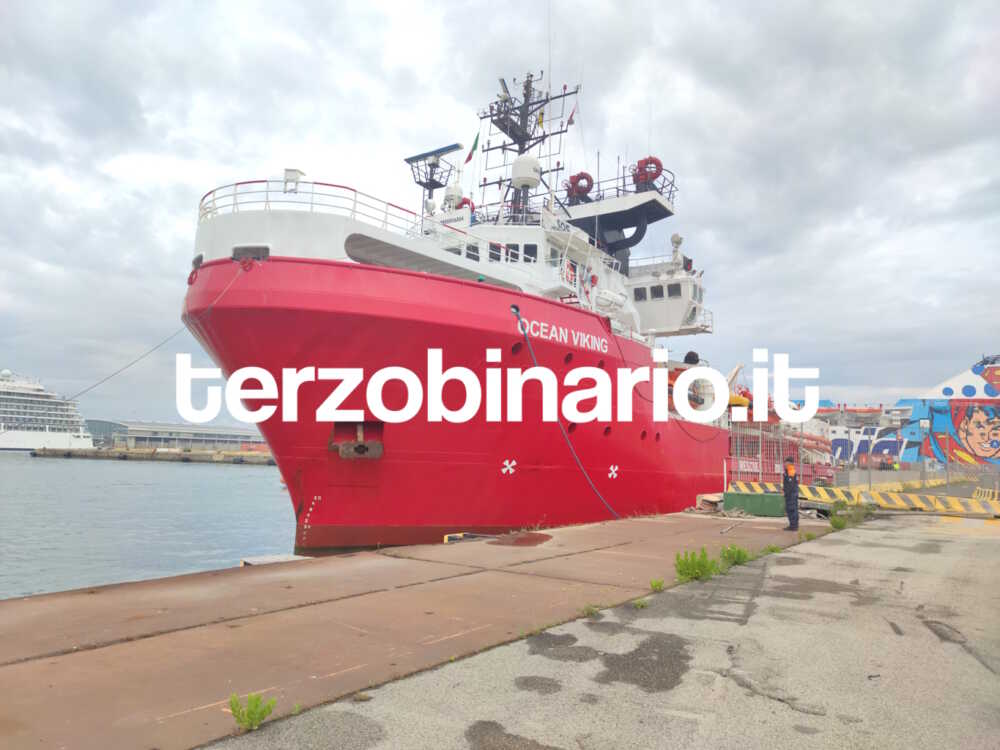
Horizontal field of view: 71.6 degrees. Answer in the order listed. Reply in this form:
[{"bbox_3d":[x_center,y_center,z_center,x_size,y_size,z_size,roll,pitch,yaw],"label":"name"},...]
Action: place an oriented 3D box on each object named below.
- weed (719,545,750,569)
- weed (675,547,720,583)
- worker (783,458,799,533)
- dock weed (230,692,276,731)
[{"bbox_3d":[3.843,2.941,11.323,0.400,0.300,0.460,-4,-8,38],"label":"weed"},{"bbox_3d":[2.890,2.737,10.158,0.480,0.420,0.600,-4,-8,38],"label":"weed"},{"bbox_3d":[7.147,2.904,17.060,0.360,1.740,0.480,-4,-8,37],"label":"worker"},{"bbox_3d":[-1.580,2.149,4.441,0.220,0.190,0.250,-4,-8,38],"label":"dock weed"}]

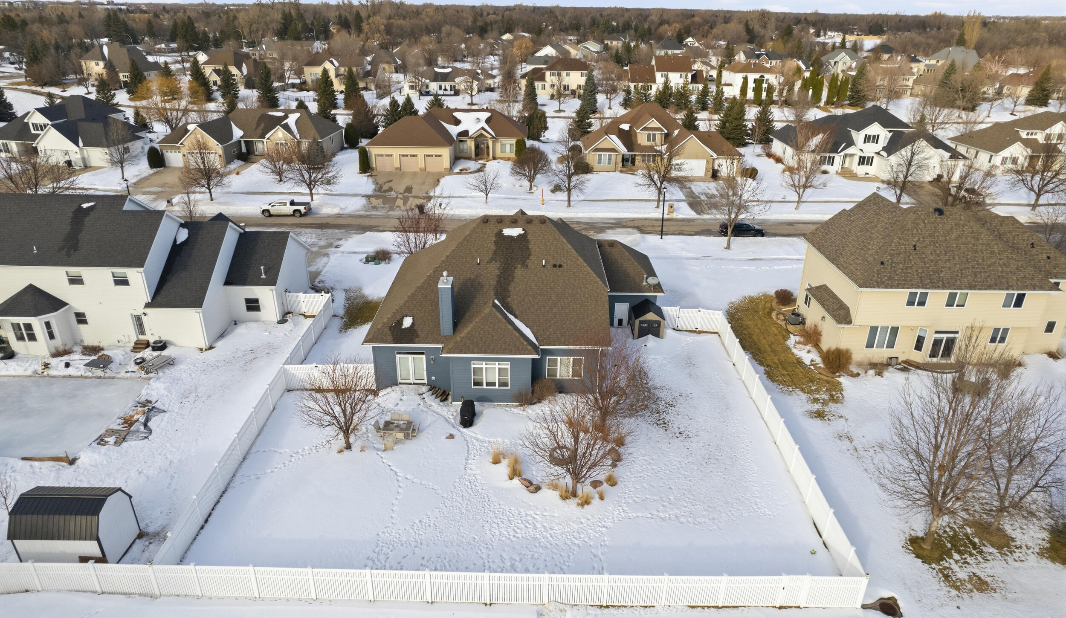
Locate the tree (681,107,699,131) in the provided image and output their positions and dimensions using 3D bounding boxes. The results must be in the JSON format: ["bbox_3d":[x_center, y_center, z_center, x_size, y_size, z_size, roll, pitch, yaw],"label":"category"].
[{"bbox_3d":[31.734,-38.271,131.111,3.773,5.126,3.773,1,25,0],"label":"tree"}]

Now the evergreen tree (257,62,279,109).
[{"bbox_3d":[-62.830,-52.905,153.775,5.310,10.206,5.310,1,25,0],"label":"evergreen tree"}]

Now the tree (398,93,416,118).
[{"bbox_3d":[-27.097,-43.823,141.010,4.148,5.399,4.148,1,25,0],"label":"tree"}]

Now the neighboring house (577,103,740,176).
[{"bbox_3d":[19.662,-27.020,101.698,23.200,9.300,15.600,1,25,0],"label":"neighboring house"}]

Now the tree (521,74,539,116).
[{"bbox_3d":[-0.636,-49.641,150.251,3.929,9.000,3.929,1,25,0],"label":"tree"}]

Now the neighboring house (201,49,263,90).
[{"bbox_3d":[-87.350,-71.010,191.990,18.500,9.600,15.500,1,25,0],"label":"neighboring house"}]

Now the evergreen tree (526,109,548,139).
[{"bbox_3d":[0.723,-34.073,120.585,4.078,5.560,4.078,1,25,0],"label":"evergreen tree"}]

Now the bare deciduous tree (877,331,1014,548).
[{"bbox_3d":[18.009,6.354,28.640,5.800,10.200,5.630,1,25,0],"label":"bare deciduous tree"}]

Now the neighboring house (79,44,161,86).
[{"bbox_3d":[-122.529,-73.415,194.749,18.400,10.900,12.400,8,26,15],"label":"neighboring house"}]

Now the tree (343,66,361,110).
[{"bbox_3d":[-42.330,-51.438,151.729,4.300,9.800,4.300,1,25,0],"label":"tree"}]

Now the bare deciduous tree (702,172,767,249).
[{"bbox_3d":[20.793,-10.083,67.339,6.382,8.203,6.382,1,25,0],"label":"bare deciduous tree"}]

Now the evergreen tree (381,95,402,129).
[{"bbox_3d":[-27.559,-38.436,127.936,4.332,6.504,4.332,1,25,0],"label":"evergreen tree"}]

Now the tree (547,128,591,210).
[{"bbox_3d":[4.417,-17.383,80.157,5.297,10.005,5.297,1,25,0],"label":"tree"}]

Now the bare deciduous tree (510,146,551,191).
[{"bbox_3d":[-0.286,-18.676,86.823,5.534,6.011,5.534,1,25,0],"label":"bare deciduous tree"}]

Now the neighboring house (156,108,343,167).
[{"bbox_3d":[-44.397,-27.937,104.434,23.200,6.800,18.000,1,25,0],"label":"neighboring house"}]

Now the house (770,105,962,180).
[{"bbox_3d":[51.310,-26.550,101.070,24.000,8.600,20.000,1,25,0],"label":"house"}]

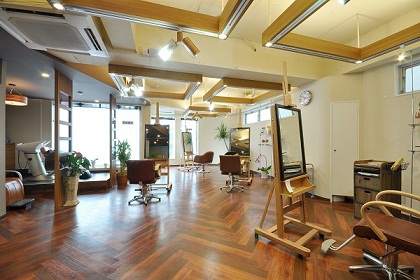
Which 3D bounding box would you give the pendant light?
[{"bbox_3d":[-4.200,-0.965,3.730,0.470,0.420,0.470,0,0,0],"label":"pendant light"}]

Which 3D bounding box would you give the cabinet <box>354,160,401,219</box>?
[{"bbox_3d":[2.431,0.760,2.549,0.440,0.870,0.330,0,0,-19],"label":"cabinet"}]

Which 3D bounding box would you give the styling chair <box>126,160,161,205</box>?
[{"bbox_3d":[-1.260,0.775,3.420,0.590,0.810,0.740,0,0,-3],"label":"styling chair"}]

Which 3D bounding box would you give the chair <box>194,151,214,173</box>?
[{"bbox_3d":[-0.220,0.805,6.400,0.660,0.750,0.630,0,0,22],"label":"chair"}]

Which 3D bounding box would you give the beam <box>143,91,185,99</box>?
[{"bbox_3d":[-1.280,-1.101,4.320,1.420,0.137,0.090,0,0,-18],"label":"beam"}]

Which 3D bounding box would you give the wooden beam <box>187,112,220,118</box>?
[{"bbox_3d":[-0.395,-1.135,8.066,1.645,0.154,0.115,0,0,-17],"label":"wooden beam"}]

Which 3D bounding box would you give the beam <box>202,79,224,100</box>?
[{"bbox_3d":[0.108,-1.181,4.307,0.115,0.154,1.574,0,0,-17],"label":"beam"}]

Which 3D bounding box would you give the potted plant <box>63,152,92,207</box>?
[{"bbox_3d":[-2.573,0.717,3.363,0.460,0.980,0.460,0,0,-27],"label":"potted plant"}]

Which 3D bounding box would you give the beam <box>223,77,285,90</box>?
[{"bbox_3d":[0.970,-1.101,3.542,1.500,0.137,0.090,0,0,-17],"label":"beam"}]

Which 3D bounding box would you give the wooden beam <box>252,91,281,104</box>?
[{"bbox_3d":[1.573,-1.180,4.759,0.115,0.154,1.574,0,0,-17],"label":"wooden beam"}]

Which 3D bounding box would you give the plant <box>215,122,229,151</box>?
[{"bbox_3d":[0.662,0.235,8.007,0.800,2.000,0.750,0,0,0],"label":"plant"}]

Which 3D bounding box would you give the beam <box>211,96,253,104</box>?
[{"bbox_3d":[0.570,-1.101,4.900,1.430,0.137,0.090,0,0,-17],"label":"beam"}]

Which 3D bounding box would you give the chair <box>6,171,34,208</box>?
[{"bbox_3d":[-3.530,0.750,2.840,0.900,0.860,0.620,0,0,-20],"label":"chair"}]

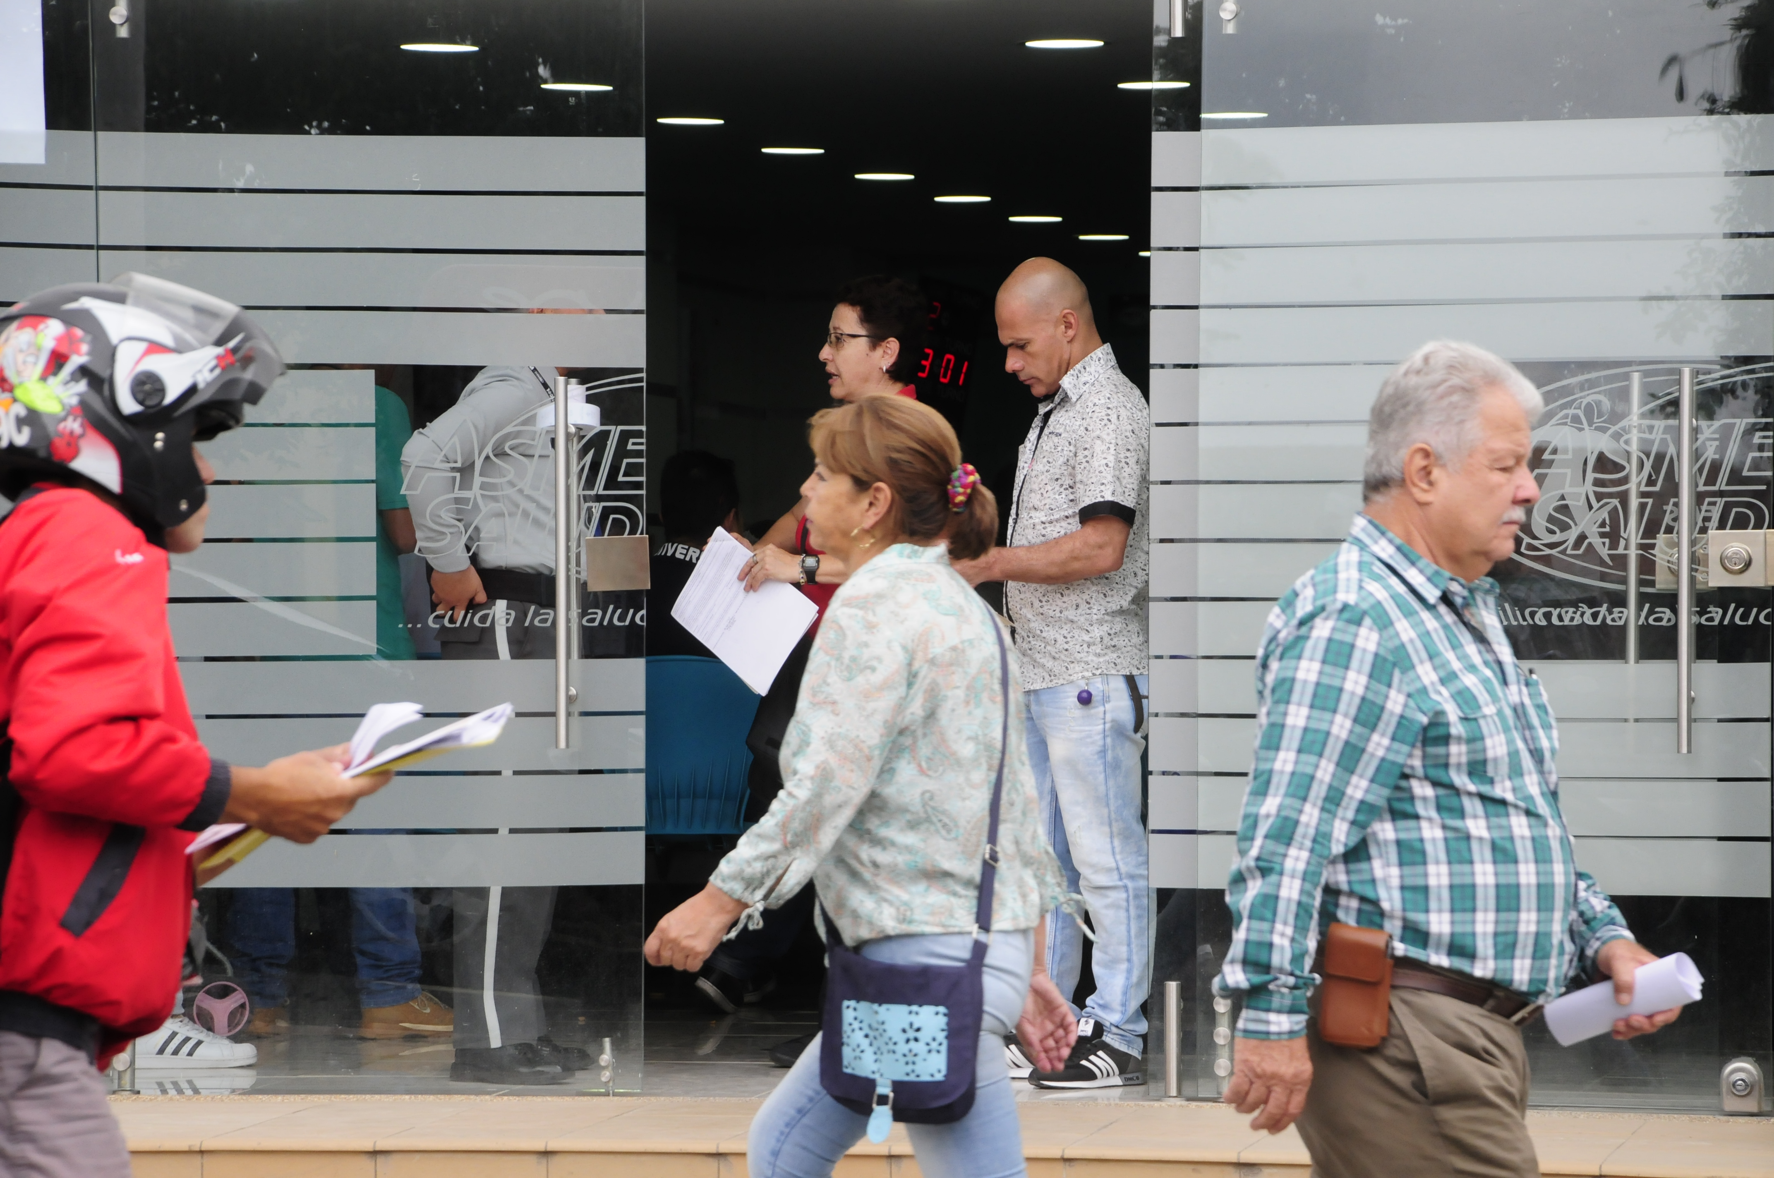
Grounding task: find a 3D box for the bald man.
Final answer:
[{"bbox_3d":[0.348,0.168,15.600,0.400,1.670,0.500,0,0,-20],"label":"bald man"}]

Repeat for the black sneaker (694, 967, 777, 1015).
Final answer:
[{"bbox_3d":[-0.361,0.929,17.900,0.110,0.115,0.260,27,0,-20],"label":"black sneaker"}]

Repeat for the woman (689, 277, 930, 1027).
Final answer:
[{"bbox_3d":[-0.123,0.172,16.150,0.420,1.640,0.460,0,0,-16],"label":"woman"}]

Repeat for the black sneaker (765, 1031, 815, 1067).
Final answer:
[{"bbox_3d":[-0.138,0.952,16.150,0.260,0.100,0.100,0,0,-6],"label":"black sneaker"}]

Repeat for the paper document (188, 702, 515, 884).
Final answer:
[{"bbox_3d":[-0.558,0.186,7.900,0.360,0.075,0.230,-25,0,0],"label":"paper document"}]

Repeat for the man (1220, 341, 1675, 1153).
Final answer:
[{"bbox_3d":[0.646,0.551,9.000,0.520,1.690,0.600,0,0,18],"label":"man"}]

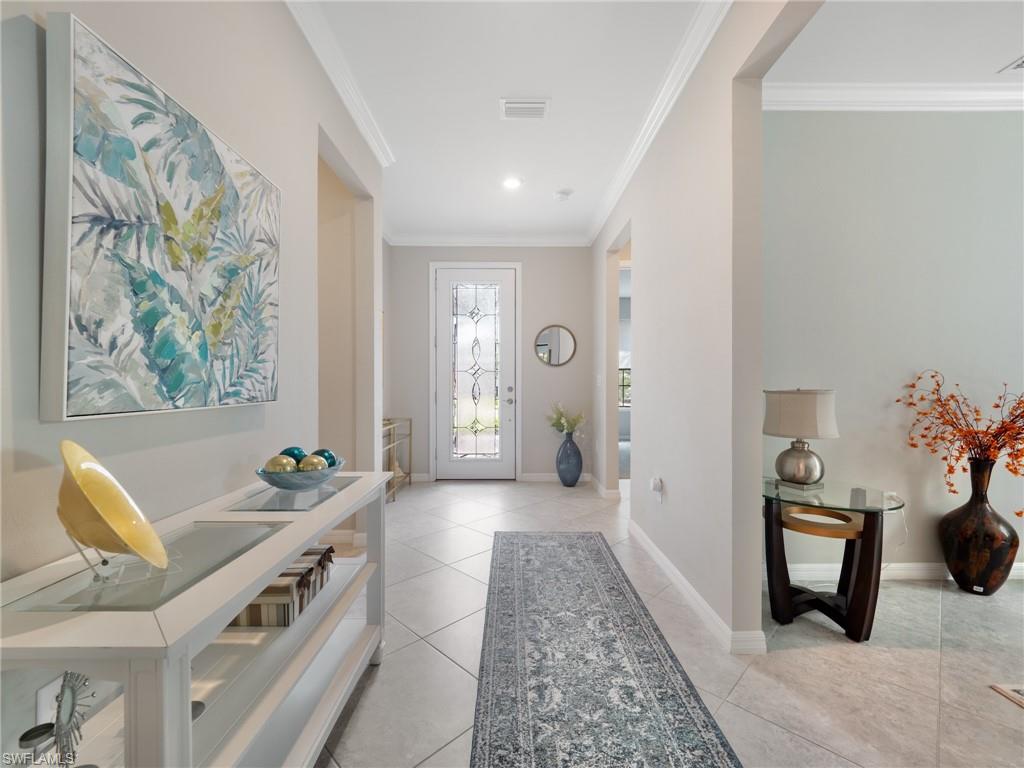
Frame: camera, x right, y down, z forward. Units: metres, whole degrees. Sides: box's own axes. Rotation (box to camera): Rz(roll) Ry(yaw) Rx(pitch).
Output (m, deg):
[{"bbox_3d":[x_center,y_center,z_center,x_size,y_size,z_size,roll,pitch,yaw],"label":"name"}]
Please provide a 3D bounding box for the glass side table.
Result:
[{"bbox_3d":[1.490,0.821,2.025,0.620,0.600,0.620,0,0,-6],"label":"glass side table"}]

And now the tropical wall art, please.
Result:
[{"bbox_3d":[-0.917,-0.335,1.212,0.050,0.815,0.775,1,0,0],"label":"tropical wall art"}]

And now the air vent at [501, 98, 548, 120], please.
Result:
[{"bbox_3d":[0.079,-1.673,2.535,0.300,0.020,0.205,0,0,0],"label":"air vent"}]

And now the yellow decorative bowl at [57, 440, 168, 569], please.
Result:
[{"bbox_3d":[-0.760,0.244,0.756,0.075,0.290,0.290,-36,22,-34],"label":"yellow decorative bowl"}]

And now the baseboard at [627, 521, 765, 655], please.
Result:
[{"bbox_3d":[0.977,1.071,2.429,0.153,0.098,1.430,0,0,0],"label":"baseboard"}]

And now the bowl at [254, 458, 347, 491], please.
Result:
[{"bbox_3d":[-0.739,0.327,1.464,0.280,0.077,0.280,0,0,0],"label":"bowl"}]

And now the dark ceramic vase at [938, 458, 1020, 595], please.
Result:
[{"bbox_3d":[2.525,0.765,2.248,0.290,0.710,0.290,0,0,0],"label":"dark ceramic vase"}]

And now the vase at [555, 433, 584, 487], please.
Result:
[{"bbox_3d":[0.642,0.837,4.620,0.290,0.595,0.290,0,0,0],"label":"vase"}]

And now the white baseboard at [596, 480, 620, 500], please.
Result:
[{"bbox_3d":[0.990,1.083,4.220,0.180,0.100,0.360,0,0,0],"label":"white baseboard"}]

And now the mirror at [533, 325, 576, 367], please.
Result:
[{"bbox_3d":[0.506,-0.449,4.810,0.485,0.485,0.030,0,0,0],"label":"mirror"}]

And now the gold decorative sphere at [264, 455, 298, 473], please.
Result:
[{"bbox_3d":[-0.778,0.289,1.400,0.098,0.098,0.098,0,0,0],"label":"gold decorative sphere"}]

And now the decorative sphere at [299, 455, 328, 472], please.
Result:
[{"bbox_3d":[-0.698,0.299,1.455,0.097,0.097,0.097,0,0,0],"label":"decorative sphere"}]

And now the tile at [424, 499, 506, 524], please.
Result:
[{"bbox_3d":[-0.409,1.139,3.680,0.535,0.010,0.535,0,0,45],"label":"tile"}]

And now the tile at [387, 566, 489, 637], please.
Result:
[{"bbox_3d":[-0.406,1.139,2.216,0.535,0.010,0.535,0,0,45],"label":"tile"}]

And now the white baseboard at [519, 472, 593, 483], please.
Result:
[{"bbox_3d":[0.515,1.072,4.760,0.817,0.097,0.016,0,0,0],"label":"white baseboard"}]

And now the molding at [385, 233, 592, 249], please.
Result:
[{"bbox_3d":[-0.248,-1.632,4.720,2.310,0.100,0.095,0,0,0],"label":"molding"}]

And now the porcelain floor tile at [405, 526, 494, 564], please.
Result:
[{"bbox_3d":[-0.410,1.125,2.920,0.508,0.010,0.508,0,0,-45],"label":"porcelain floor tile"}]

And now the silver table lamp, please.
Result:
[{"bbox_3d":[1.475,0.273,2.110,0.180,0.500,0.265,0,0,-27],"label":"silver table lamp"}]

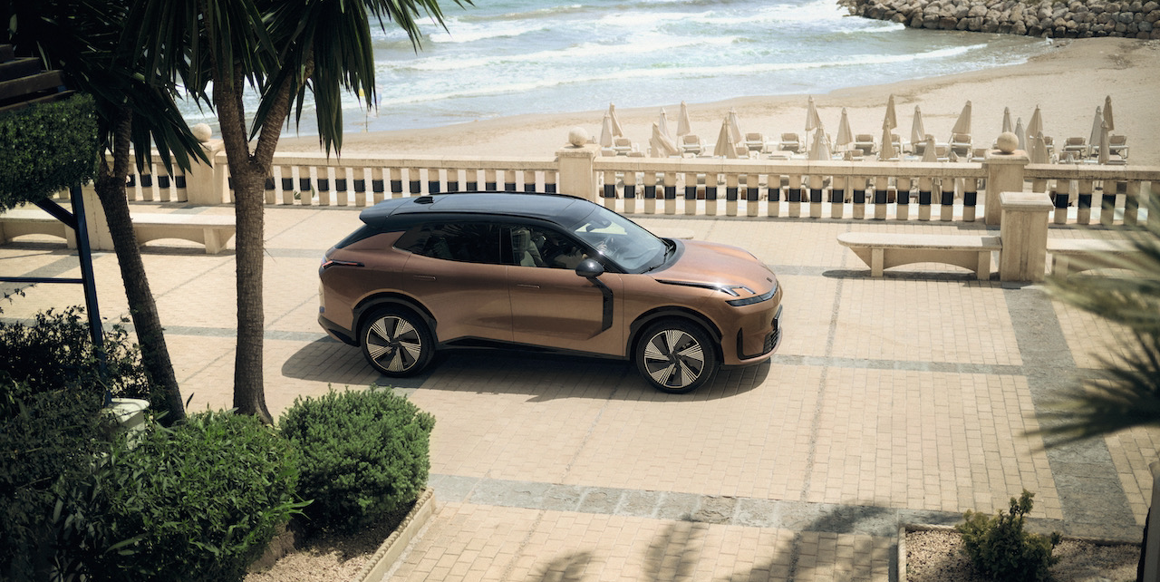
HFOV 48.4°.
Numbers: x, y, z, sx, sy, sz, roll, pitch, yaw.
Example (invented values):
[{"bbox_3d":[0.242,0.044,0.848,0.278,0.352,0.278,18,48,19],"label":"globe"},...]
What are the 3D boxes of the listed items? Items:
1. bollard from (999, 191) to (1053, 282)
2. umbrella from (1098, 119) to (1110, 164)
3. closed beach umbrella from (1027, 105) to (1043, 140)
[{"bbox_3d":[5.451,-0.667,15.842,0.600,1.000,0.600,2,17,13],"label":"bollard"},{"bbox_3d":[15.794,-4.140,39.051,0.400,2.050,0.400,2,17,13],"label":"umbrella"},{"bbox_3d":[14.797,-4.997,41.885,0.550,2.050,0.520,2,17,13],"label":"closed beach umbrella"}]

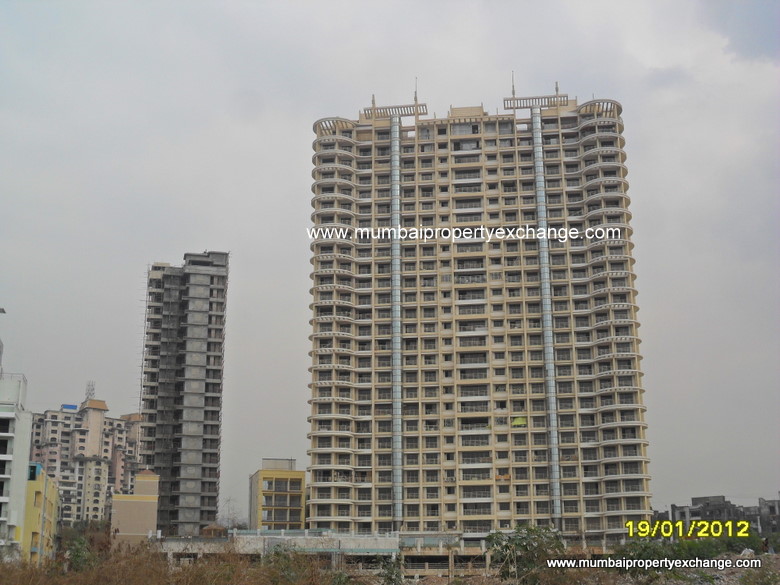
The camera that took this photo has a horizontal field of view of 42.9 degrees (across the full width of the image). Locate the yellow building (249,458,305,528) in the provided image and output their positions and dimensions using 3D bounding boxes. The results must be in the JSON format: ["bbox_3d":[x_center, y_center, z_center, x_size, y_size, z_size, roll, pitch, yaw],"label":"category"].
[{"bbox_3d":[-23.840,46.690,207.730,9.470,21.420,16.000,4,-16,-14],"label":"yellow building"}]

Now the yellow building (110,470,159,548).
[{"bbox_3d":[-40.080,35.900,155.660,6.910,14.310,9.000,4,-16,-13],"label":"yellow building"}]

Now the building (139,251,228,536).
[{"bbox_3d":[-45.270,25.520,214.490,17.000,65.950,18.000,4,-16,-13],"label":"building"}]

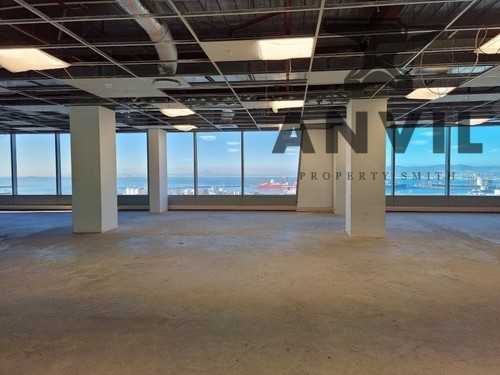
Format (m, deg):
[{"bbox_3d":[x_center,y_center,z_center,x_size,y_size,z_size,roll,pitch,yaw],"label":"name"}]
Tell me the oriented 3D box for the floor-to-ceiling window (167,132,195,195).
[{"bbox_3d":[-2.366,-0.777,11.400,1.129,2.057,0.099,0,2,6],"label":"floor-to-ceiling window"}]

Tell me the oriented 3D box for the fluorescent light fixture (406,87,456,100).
[{"bbox_3d":[3.058,-1.604,5.947,0.609,0.091,0.639,0,2,7],"label":"fluorescent light fixture"}]

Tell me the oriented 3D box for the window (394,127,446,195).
[{"bbox_3d":[5.199,-0.789,10.586,1.559,2.093,0.102,0,2,7],"label":"window"}]

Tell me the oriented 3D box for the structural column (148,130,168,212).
[{"bbox_3d":[-2.913,-0.516,11.016,0.342,2.588,0.604,0,2,6],"label":"structural column"}]

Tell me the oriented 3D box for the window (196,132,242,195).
[{"bbox_3d":[-1.004,-0.771,11.245,1.534,2.039,0.099,0,2,6],"label":"window"}]

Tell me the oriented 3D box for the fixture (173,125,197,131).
[{"bbox_3d":[-1.867,-1.743,9.993,0.591,0.108,0.591,0,2,6],"label":"fixture"}]

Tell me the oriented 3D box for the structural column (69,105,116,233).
[{"bbox_3d":[-3.316,-0.368,7.426,0.636,2.591,0.639,0,2,6],"label":"structural column"}]

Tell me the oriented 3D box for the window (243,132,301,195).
[{"bbox_3d":[0.672,-0.777,11.110,1.842,2.069,0.102,0,2,7],"label":"window"}]

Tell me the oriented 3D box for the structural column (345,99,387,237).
[{"bbox_3d":[2.243,-0.361,6.710,0.599,2.558,0.579,0,2,7],"label":"structural column"}]

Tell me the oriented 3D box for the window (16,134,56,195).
[{"bbox_3d":[-7.377,-0.785,11.970,1.532,2.091,0.099,0,2,6],"label":"window"}]

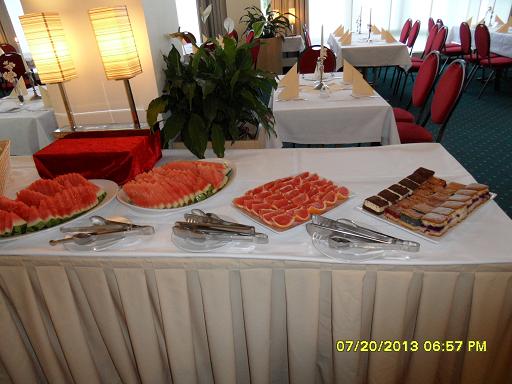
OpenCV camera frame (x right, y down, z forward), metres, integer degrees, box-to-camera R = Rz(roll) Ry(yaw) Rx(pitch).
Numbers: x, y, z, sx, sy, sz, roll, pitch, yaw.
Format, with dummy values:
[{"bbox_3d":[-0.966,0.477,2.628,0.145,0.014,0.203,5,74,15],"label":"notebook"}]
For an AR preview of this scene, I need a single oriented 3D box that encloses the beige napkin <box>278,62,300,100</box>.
[{"bbox_3d":[0.237,-0.765,2.502,0.160,0.220,0.150,-1,30,5],"label":"beige napkin"}]

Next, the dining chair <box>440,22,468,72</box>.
[{"bbox_3d":[2.736,-1.923,5.077,0.520,0.900,0.450,-1,30,5],"label":"dining chair"}]

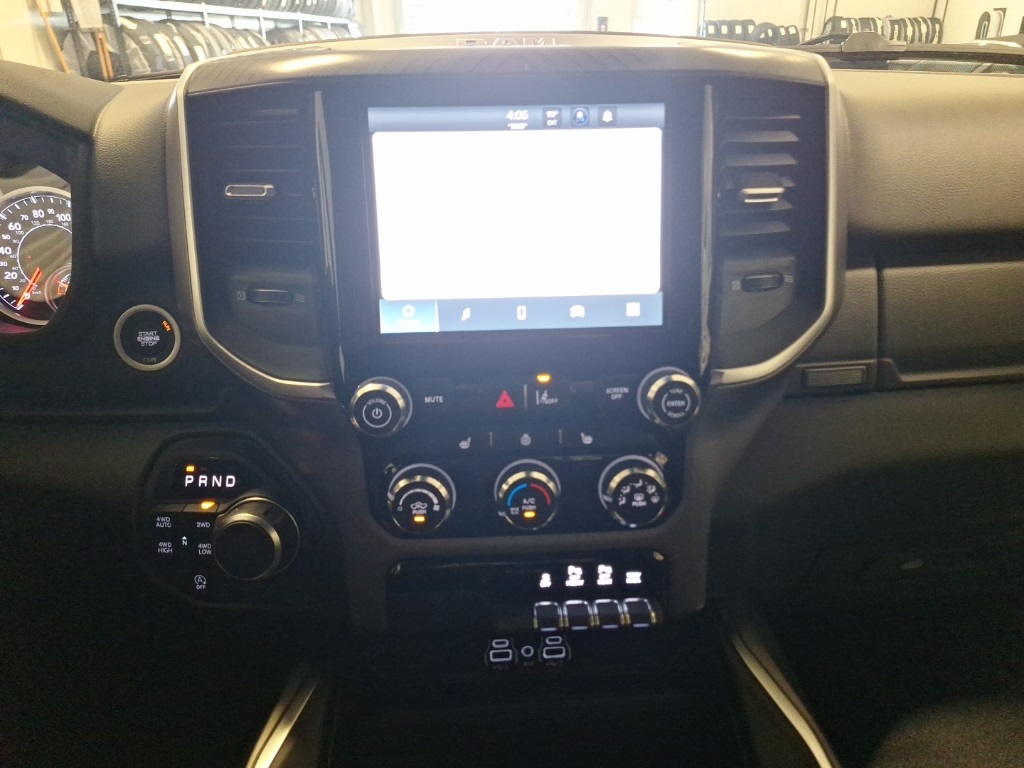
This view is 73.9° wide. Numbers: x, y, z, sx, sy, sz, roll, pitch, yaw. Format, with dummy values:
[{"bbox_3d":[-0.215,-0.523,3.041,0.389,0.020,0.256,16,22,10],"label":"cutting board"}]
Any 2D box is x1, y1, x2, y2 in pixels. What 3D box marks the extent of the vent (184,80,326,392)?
[{"bbox_3d":[-0.150,-0.086,0.420,0.090,0.173,0.030,0,9,10],"label":"vent"}]

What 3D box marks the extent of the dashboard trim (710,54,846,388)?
[{"bbox_3d":[0.157,-0.098,0.436,0.100,0.190,0.042,-4,10,-16],"label":"dashboard trim"}]

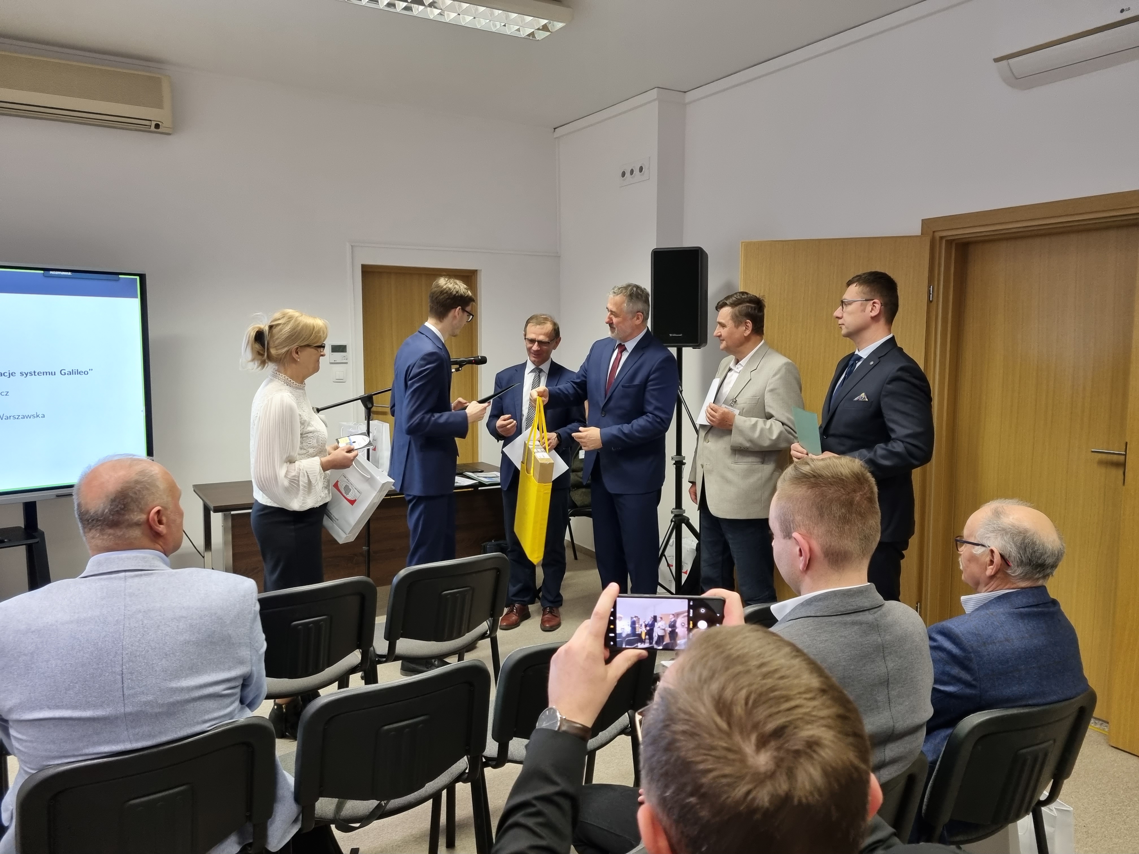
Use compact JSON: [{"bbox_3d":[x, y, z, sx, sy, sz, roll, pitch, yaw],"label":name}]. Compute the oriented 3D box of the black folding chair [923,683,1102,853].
[{"bbox_3d":[0.867,0.942,2.083,0.540,0.820,0.570,-2,6,-21],"label":"black folding chair"}]

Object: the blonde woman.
[{"bbox_3d":[-1.111,0.369,3.520,0.480,1.683,0.460,-1,6,-13],"label":"blonde woman"}]

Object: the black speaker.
[{"bbox_3d":[0.624,-0.724,4.820,0.300,0.547,0.300,2,6,20],"label":"black speaker"}]

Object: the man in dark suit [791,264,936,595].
[{"bbox_3d":[1.089,0.324,3.281,0.480,1.825,0.500,0,5,-8],"label":"man in dark suit"}]

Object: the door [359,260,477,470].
[{"bbox_3d":[-1.075,-0.101,6.194,0.914,2.100,0.100,-3,6,-32],"label":"door"}]

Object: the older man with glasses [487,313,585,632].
[{"bbox_3d":[-0.177,0.245,4.661,0.530,1.710,0.420,1,6,12],"label":"older man with glasses"}]

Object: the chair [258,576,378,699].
[{"bbox_3d":[-0.940,0.860,2.855,0.540,0.820,0.570,-3,7,-35],"label":"chair"}]

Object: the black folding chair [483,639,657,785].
[{"bbox_3d":[-0.056,0.909,2.537,0.530,0.800,0.560,-3,6,-28],"label":"black folding chair"}]

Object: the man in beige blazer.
[{"bbox_3d":[0.816,0.281,3.930,0.420,1.789,0.550,-2,6,-20],"label":"man in beige blazer"}]

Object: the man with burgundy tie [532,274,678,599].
[{"bbox_3d":[0.205,0.207,4.330,0.600,1.856,0.560,-4,7,-33],"label":"man with burgundy tie"}]

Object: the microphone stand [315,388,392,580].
[{"bbox_3d":[-0.924,0.428,4.280,0.750,1.430,0.550,-2,6,-25],"label":"microphone stand"}]

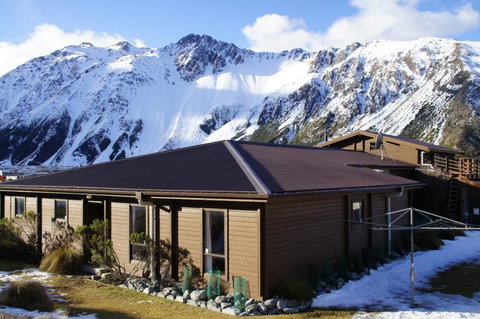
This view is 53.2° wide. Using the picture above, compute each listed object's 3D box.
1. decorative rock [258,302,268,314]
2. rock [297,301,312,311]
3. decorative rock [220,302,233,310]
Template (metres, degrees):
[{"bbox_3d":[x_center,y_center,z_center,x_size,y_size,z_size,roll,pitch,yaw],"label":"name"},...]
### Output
[{"bbox_3d":[0.575,3.599,11.600,0.230,0.270,0.230,0,-1,0],"label":"decorative rock"},{"bbox_3d":[1.607,3.639,11.950,0.374,0.242,0.300,0,-1,0],"label":"rock"},{"bbox_3d":[-0.327,3.633,11.850,0.284,0.192,0.250,0,-1,0],"label":"decorative rock"}]

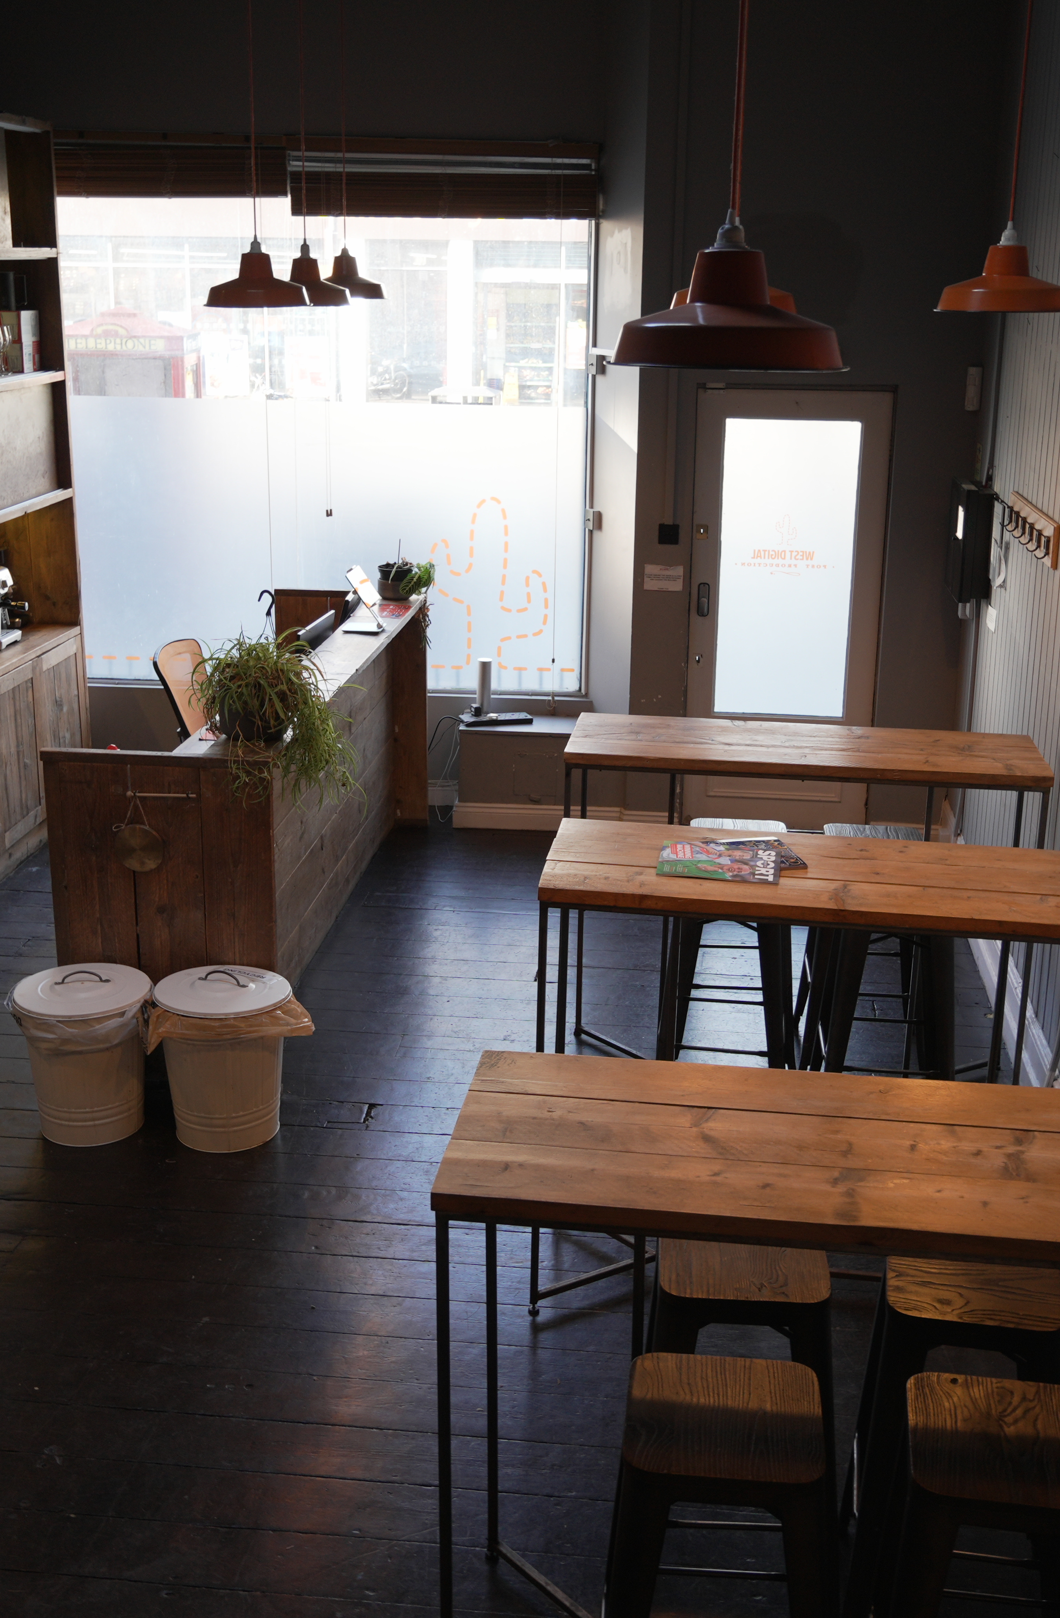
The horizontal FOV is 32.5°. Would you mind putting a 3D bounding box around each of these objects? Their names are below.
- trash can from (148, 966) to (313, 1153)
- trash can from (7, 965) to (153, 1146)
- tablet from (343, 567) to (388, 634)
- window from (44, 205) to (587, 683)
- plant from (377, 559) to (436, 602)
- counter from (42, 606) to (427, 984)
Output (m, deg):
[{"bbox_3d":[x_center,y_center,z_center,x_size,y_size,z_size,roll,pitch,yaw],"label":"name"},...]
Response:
[{"bbox_3d":[-0.903,0.734,5.421,0.425,0.487,0.415,1,16,0],"label":"trash can"},{"bbox_3d":[-1.340,0.727,5.513,0.410,0.500,0.410,1,17,0],"label":"trash can"},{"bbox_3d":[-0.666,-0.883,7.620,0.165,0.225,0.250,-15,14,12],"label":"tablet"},{"bbox_3d":[-0.970,-1.713,8.489,2.530,2.344,0.080,2,16,6],"label":"window"},{"bbox_3d":[-0.549,-1.045,8.252,0.265,0.190,0.200,3,17,7],"label":"plant"},{"bbox_3d":[-0.988,-0.057,7.090,0.727,1.066,2.889,2,16,6],"label":"counter"}]

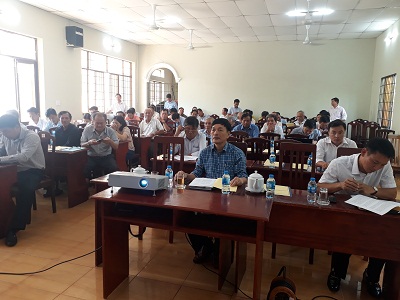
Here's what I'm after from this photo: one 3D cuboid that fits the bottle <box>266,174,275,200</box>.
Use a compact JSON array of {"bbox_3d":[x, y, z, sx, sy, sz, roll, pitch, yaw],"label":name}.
[{"bbox_3d":[0.518,0.261,2.285,0.062,0.180,0.062,4,9,17],"label":"bottle"}]

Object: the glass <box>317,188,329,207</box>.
[{"bbox_3d":[0.857,0.327,2.165,0.074,0.101,0.074,4,9,17],"label":"glass"}]

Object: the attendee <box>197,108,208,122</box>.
[{"bbox_3d":[0.036,-0.557,9.268,0.480,1.280,0.760,5,9,23],"label":"attendee"}]

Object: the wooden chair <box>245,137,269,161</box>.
[{"bbox_3d":[0.694,0.352,4.095,0.400,0.980,0.460,4,9,17],"label":"wooden chair"}]

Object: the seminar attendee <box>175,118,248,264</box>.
[{"bbox_3d":[0.171,0.382,2.771,0.580,1.280,0.800,4,9,17],"label":"seminar attendee"}]

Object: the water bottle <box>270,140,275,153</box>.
[{"bbox_3d":[1.073,-0.055,4.581,0.062,0.178,0.062,4,9,17],"label":"water bottle"}]

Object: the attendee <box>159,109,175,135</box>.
[{"bbox_3d":[-0.734,-0.227,6.827,0.500,1.270,0.750,3,8,11],"label":"attendee"}]

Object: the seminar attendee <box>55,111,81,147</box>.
[{"bbox_3d":[-2.092,0.047,4.766,0.500,1.260,0.780,1,8,-2],"label":"seminar attendee"}]

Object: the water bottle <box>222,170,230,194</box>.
[{"bbox_3d":[0.201,0.243,2.360,0.062,0.174,0.062,4,9,17],"label":"water bottle"}]

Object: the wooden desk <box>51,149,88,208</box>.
[{"bbox_3d":[-2.174,0.348,4.324,1.200,0.750,0.420,4,9,17],"label":"wooden desk"}]

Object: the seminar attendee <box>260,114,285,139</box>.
[{"bbox_3d":[1.321,-0.011,5.779,0.500,1.260,0.780,4,9,17],"label":"seminar attendee"}]

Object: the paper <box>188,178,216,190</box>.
[{"bbox_3d":[0.047,0.287,2.556,0.210,0.015,0.297,3,8,14],"label":"paper"}]

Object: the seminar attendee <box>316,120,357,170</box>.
[{"bbox_3d":[1.540,0.303,3.574,0.510,1.280,0.800,4,9,15],"label":"seminar attendee"}]

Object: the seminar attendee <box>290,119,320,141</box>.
[{"bbox_3d":[1.794,0.089,5.391,0.550,1.200,0.820,4,9,17],"label":"seminar attendee"}]

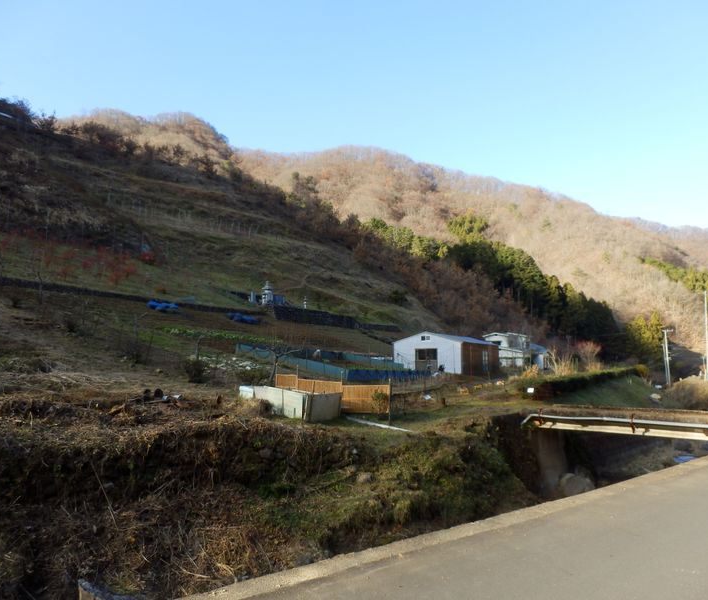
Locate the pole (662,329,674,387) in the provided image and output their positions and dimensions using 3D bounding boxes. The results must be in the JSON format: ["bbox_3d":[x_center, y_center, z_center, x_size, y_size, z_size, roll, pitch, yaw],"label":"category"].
[{"bbox_3d":[42.286,7.731,74.582,1.500,7.900,0.350,0,-6,0],"label":"pole"}]

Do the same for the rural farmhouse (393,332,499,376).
[{"bbox_3d":[9.838,5.528,57.739,6.800,3.950,14.500,-3,-6,26],"label":"rural farmhouse"}]

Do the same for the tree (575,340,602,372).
[{"bbox_3d":[26.912,6.484,63.659,2.900,3.800,2.900,0,-6,0],"label":"tree"}]

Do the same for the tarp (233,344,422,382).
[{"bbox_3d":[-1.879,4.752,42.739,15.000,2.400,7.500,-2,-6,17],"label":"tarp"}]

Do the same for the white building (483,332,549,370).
[{"bbox_3d":[26.669,8.504,91.598,9.000,6.100,8.500,-3,-7,27],"label":"white building"}]

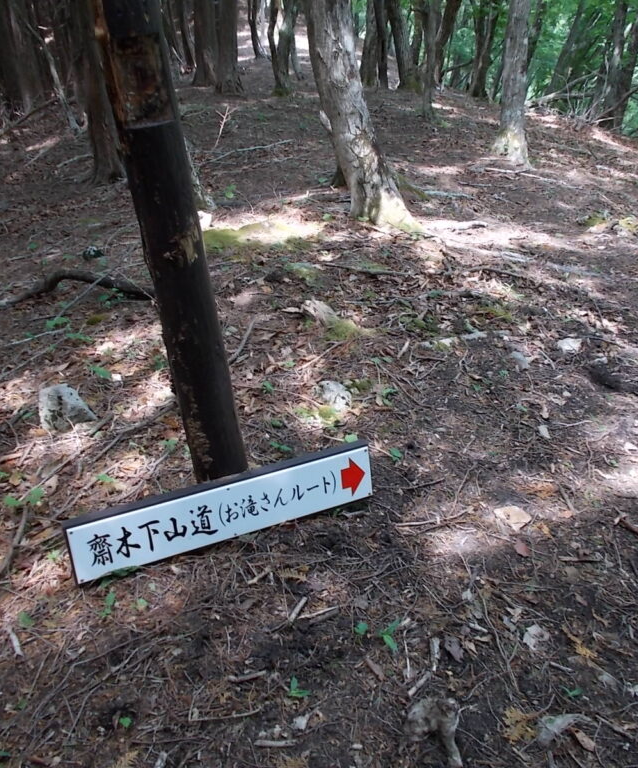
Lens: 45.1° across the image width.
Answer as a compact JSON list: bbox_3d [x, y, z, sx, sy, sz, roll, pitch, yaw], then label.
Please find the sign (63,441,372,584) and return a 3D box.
[{"bbox_3d":[-0.203,0.279,1.738,0.706,0.144,0.031,-14,27,-19],"label":"sign"}]

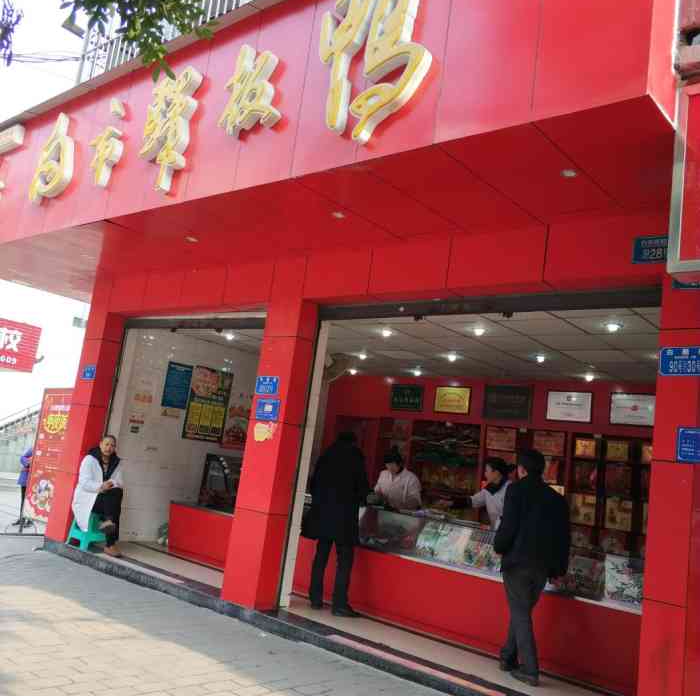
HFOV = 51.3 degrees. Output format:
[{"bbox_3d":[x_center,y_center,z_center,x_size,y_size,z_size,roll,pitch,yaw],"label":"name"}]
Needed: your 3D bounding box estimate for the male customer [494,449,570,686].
[{"bbox_3d":[1.343,1.559,5.360,0.520,1.629,0.420,12,-10,-27],"label":"male customer"}]

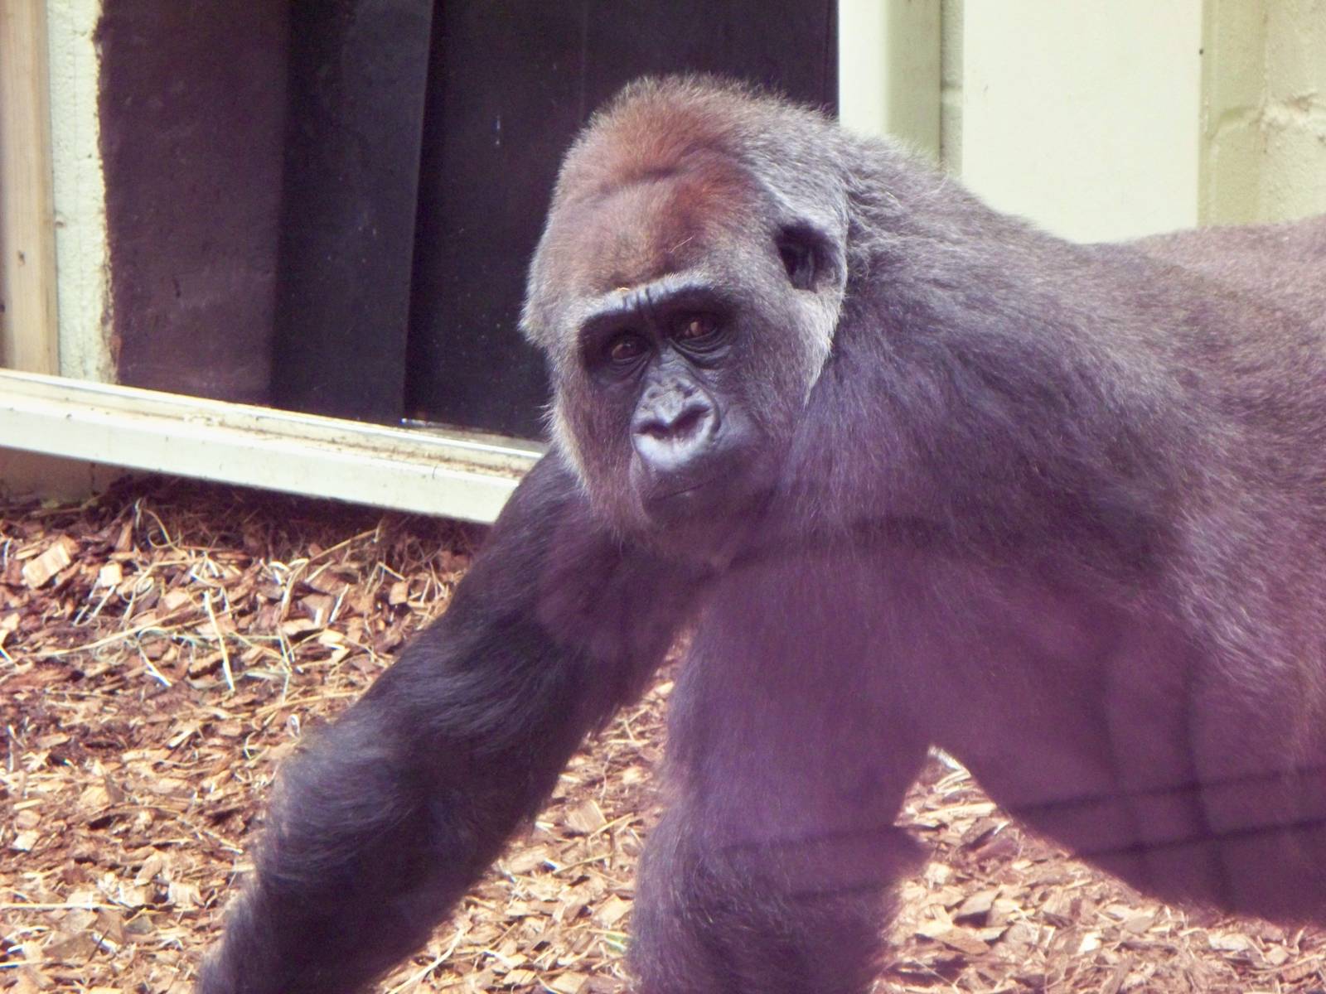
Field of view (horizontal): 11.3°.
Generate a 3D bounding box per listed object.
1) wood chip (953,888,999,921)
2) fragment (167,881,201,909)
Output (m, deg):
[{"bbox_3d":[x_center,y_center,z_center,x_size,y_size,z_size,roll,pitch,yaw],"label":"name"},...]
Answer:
[{"bbox_3d":[0.285,0.370,6.090,0.040,0.014,0.041,0,21,0],"label":"wood chip"},{"bbox_3d":[-0.437,0.363,6.120,0.032,0.016,0.027,0,21,0],"label":"fragment"}]

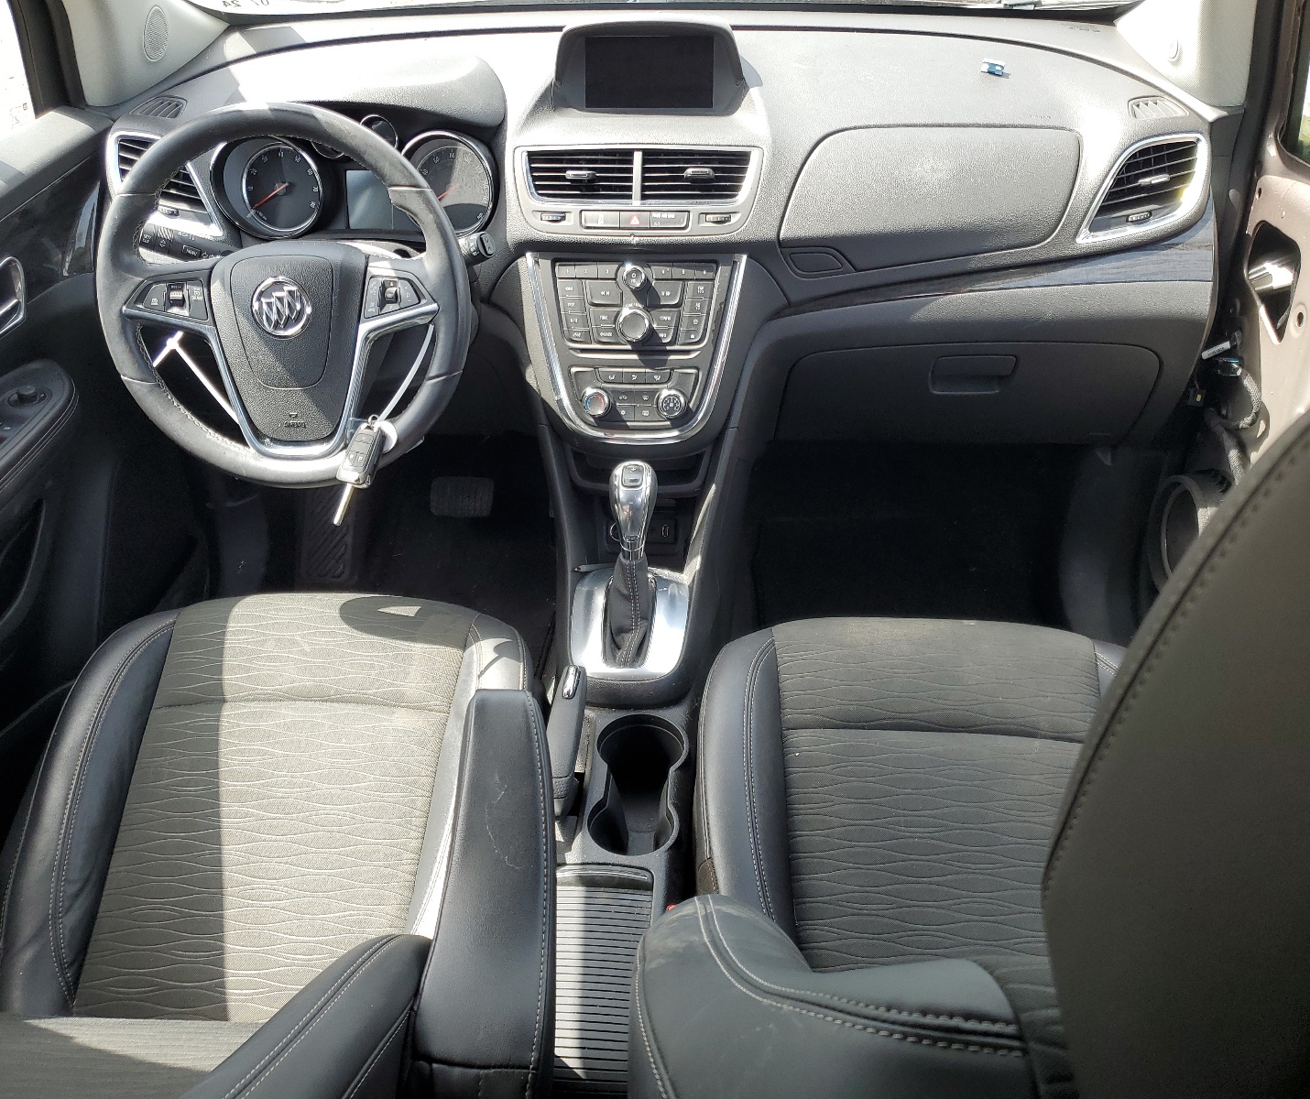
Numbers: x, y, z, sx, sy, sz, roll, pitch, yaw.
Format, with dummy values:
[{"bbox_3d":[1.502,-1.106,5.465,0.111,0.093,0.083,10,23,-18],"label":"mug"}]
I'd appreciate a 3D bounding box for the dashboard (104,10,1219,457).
[{"bbox_3d":[-0.002,-0.460,1.471,1.390,0.440,0.570,2,35,4],"label":"dashboard"}]

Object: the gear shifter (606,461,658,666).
[{"bbox_3d":[-0.022,0.006,1.175,0.056,0.195,0.125,2,35,4],"label":"gear shifter"}]

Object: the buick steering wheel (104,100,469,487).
[{"bbox_3d":[-0.365,-0.249,1.107,0.370,0.370,0.110,2,10,4],"label":"buick steering wheel"}]

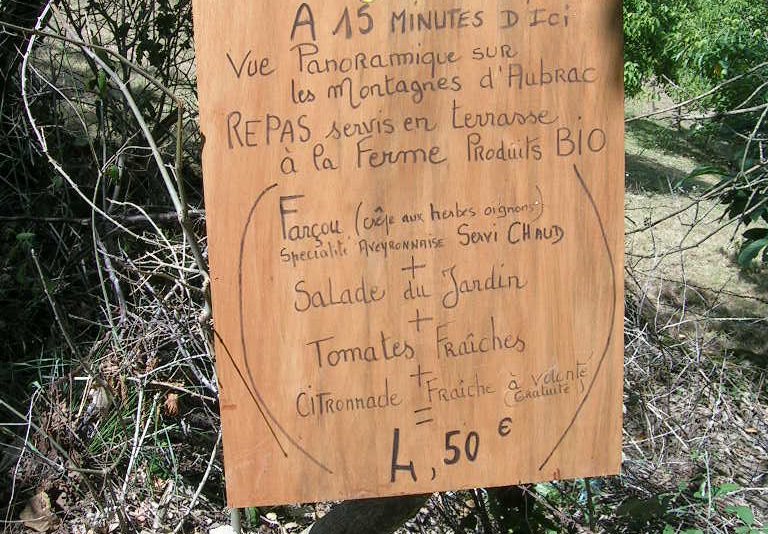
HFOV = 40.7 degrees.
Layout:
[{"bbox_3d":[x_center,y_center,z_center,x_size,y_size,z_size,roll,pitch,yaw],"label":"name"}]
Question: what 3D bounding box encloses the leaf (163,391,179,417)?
[{"bbox_3d":[-0.412,0.266,2.000,0.033,0.045,0.030,-1,13,0],"label":"leaf"}]

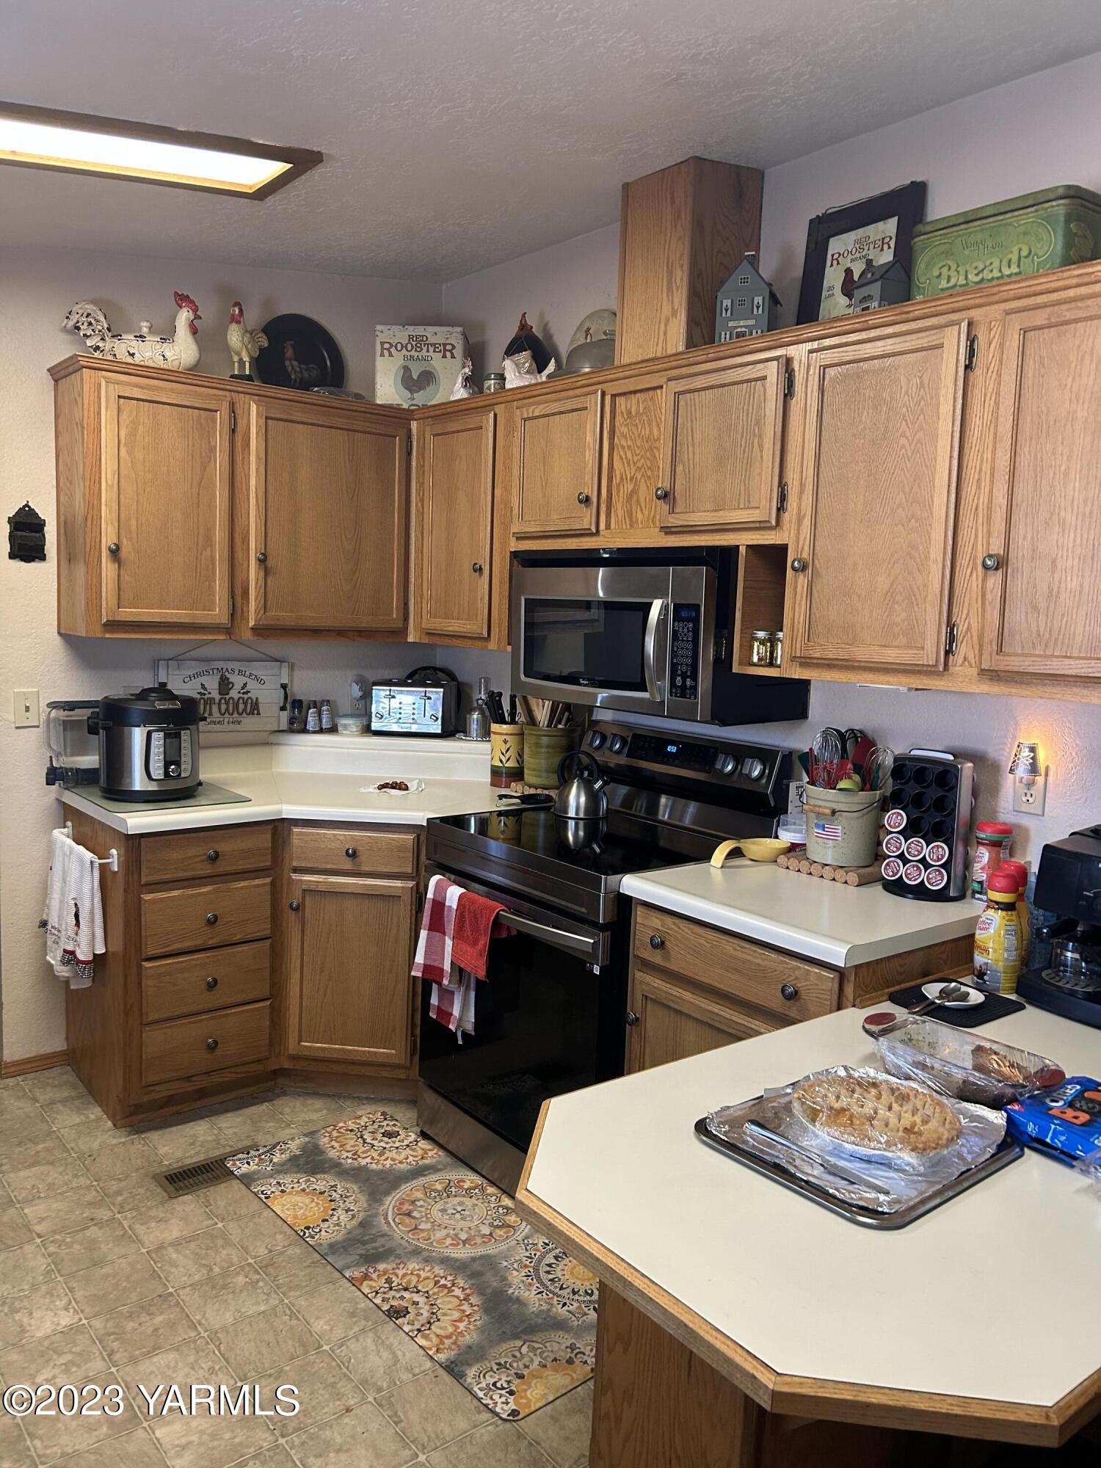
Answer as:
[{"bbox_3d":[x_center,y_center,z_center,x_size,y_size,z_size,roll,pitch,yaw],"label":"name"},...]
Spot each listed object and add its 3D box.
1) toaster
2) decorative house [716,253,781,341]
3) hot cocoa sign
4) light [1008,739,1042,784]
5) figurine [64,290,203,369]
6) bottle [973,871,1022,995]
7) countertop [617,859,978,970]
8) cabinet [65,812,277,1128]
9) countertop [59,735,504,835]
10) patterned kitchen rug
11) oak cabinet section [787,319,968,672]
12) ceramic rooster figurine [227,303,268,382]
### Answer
[{"bbox_3d":[-0.497,-0.105,4.053,0.265,0.203,0.233,3,7,6],"label":"toaster"},{"bbox_3d":[0.497,-1.075,2.758,0.145,0.245,0.130,5,7,24],"label":"decorative house"},{"bbox_3d":[-1.106,-0.127,3.745,0.479,0.253,0.024,-3,8,-38],"label":"hot cocoa sign"},{"bbox_3d":[1.030,0.064,2.389,0.065,0.094,0.070,-3,8,-38],"label":"light"},{"bbox_3d":[-1.240,-1.221,3.292,0.405,0.255,0.150,-3,8,-38],"label":"figurine"},{"bbox_3d":[0.896,0.395,2.207,0.074,0.235,0.074,-1,7,-24],"label":"bottle"},{"bbox_3d":[0.601,0.372,2.495,0.640,0.039,0.638,-3,8,-38],"label":"countertop"},{"bbox_3d":[-1.181,0.670,3.424,0.442,0.885,0.658,-3,8,-38],"label":"cabinet"},{"bbox_3d":[-0.680,0.140,3.492,1.388,0.174,1.011,-3,8,-38],"label":"countertop"},{"bbox_3d":[-0.289,1.220,2.708,0.510,0.010,1.257,-3,8,-41],"label":"patterned kitchen rug"},{"bbox_3d":[0.795,-0.491,2.420,0.300,0.686,0.396,-3,8,-39],"label":"oak cabinet section"},{"bbox_3d":[-0.953,-1.217,3.439,0.080,0.242,0.125,5,7,24],"label":"ceramic rooster figurine"}]

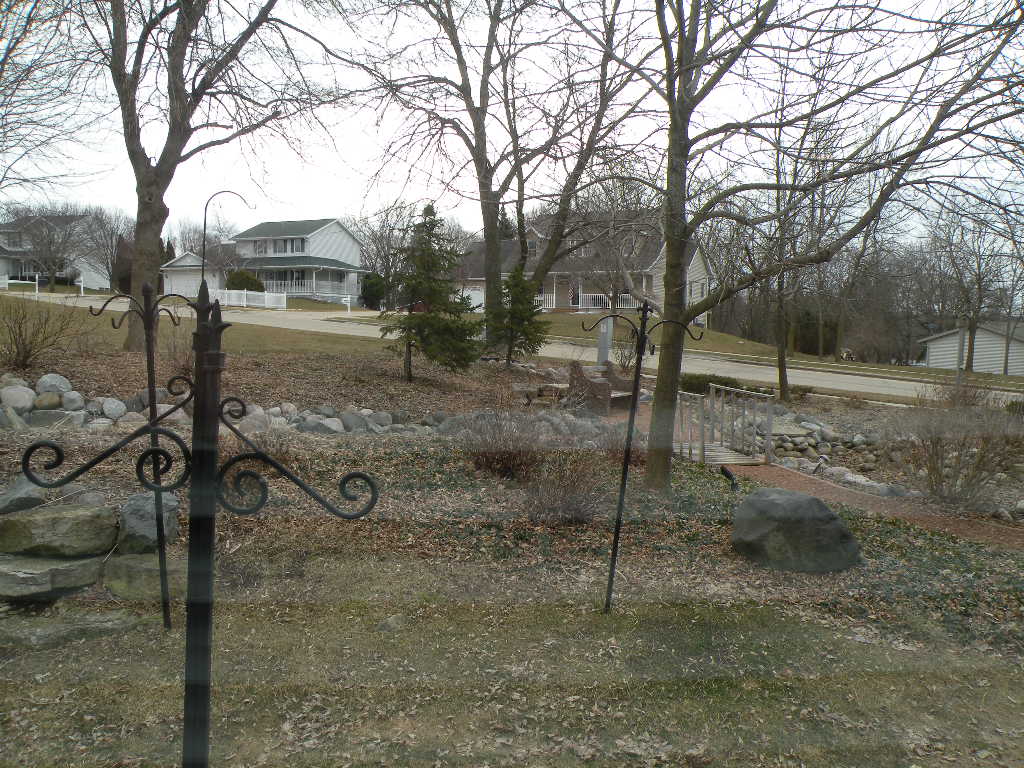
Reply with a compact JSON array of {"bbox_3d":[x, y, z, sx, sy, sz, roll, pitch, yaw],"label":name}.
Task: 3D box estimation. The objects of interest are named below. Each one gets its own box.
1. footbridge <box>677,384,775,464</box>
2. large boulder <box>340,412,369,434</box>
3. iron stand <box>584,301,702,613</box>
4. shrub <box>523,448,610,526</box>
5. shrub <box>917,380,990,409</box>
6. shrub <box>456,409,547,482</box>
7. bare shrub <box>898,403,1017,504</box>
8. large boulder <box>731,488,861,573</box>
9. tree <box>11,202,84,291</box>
[{"bbox_3d":[2.786,0.549,11.100,0.920,0.900,1.950,-1,6,-9],"label":"footbridge"},{"bbox_3d":[-2.366,0.578,12.000,0.410,0.280,0.350,0,6,0],"label":"large boulder"},{"bbox_3d":[0.681,0.455,4.770,0.680,1.900,0.450,6,6,-3],"label":"iron stand"},{"bbox_3d":[0.491,0.933,7.200,0.750,0.650,0.700,0,6,0],"label":"shrub"},{"bbox_3d":[8.884,0.230,16.000,1.400,0.650,1.200,4,7,29],"label":"shrub"},{"bbox_3d":[-0.109,0.697,9.200,0.970,0.770,0.900,0,6,0],"label":"shrub"},{"bbox_3d":[4.630,0.743,8.300,1.080,0.950,1.000,4,7,29],"label":"bare shrub"},{"bbox_3d":[2.094,1.053,5.900,0.900,0.520,0.660,3,7,20],"label":"large boulder"},{"bbox_3d":[-31.405,-9.296,54.000,4.600,5.700,4.600,-3,7,-30],"label":"tree"}]

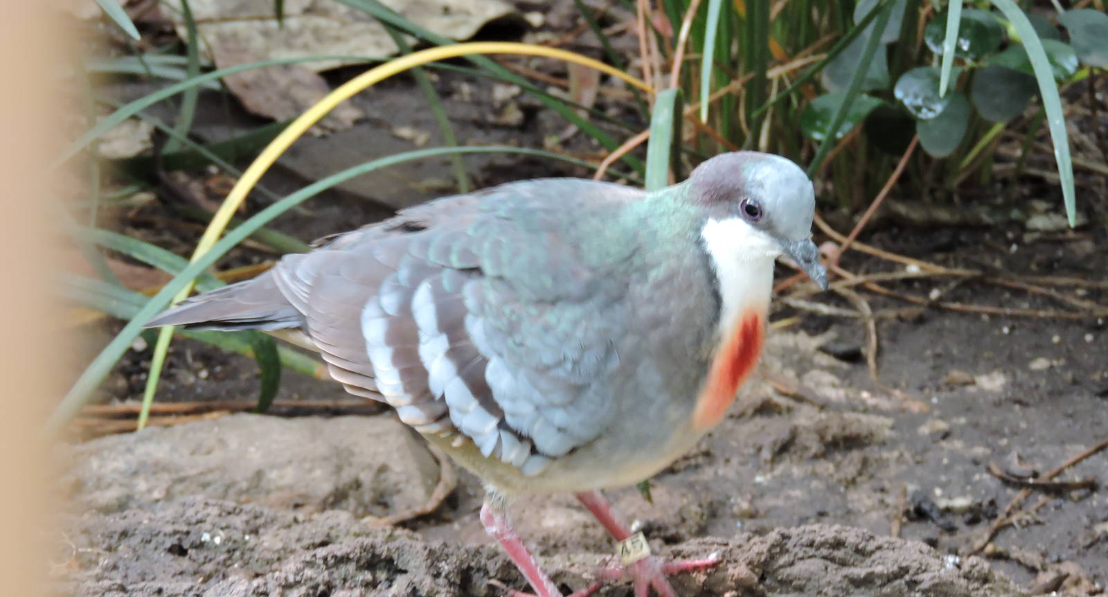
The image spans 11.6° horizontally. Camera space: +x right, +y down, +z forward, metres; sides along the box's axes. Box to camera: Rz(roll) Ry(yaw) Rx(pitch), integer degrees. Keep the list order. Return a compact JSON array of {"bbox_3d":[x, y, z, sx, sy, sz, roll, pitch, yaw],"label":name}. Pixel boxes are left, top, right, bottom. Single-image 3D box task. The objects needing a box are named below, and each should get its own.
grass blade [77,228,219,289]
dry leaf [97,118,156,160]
[{"bbox_3d":[-0.161,-0.016,2.170,0.060,0.020,0.022,0,25,0],"label":"grass blade"},{"bbox_3d":[-0.184,-0.068,2.330,0.028,0.010,0.024,0,25,0],"label":"dry leaf"}]

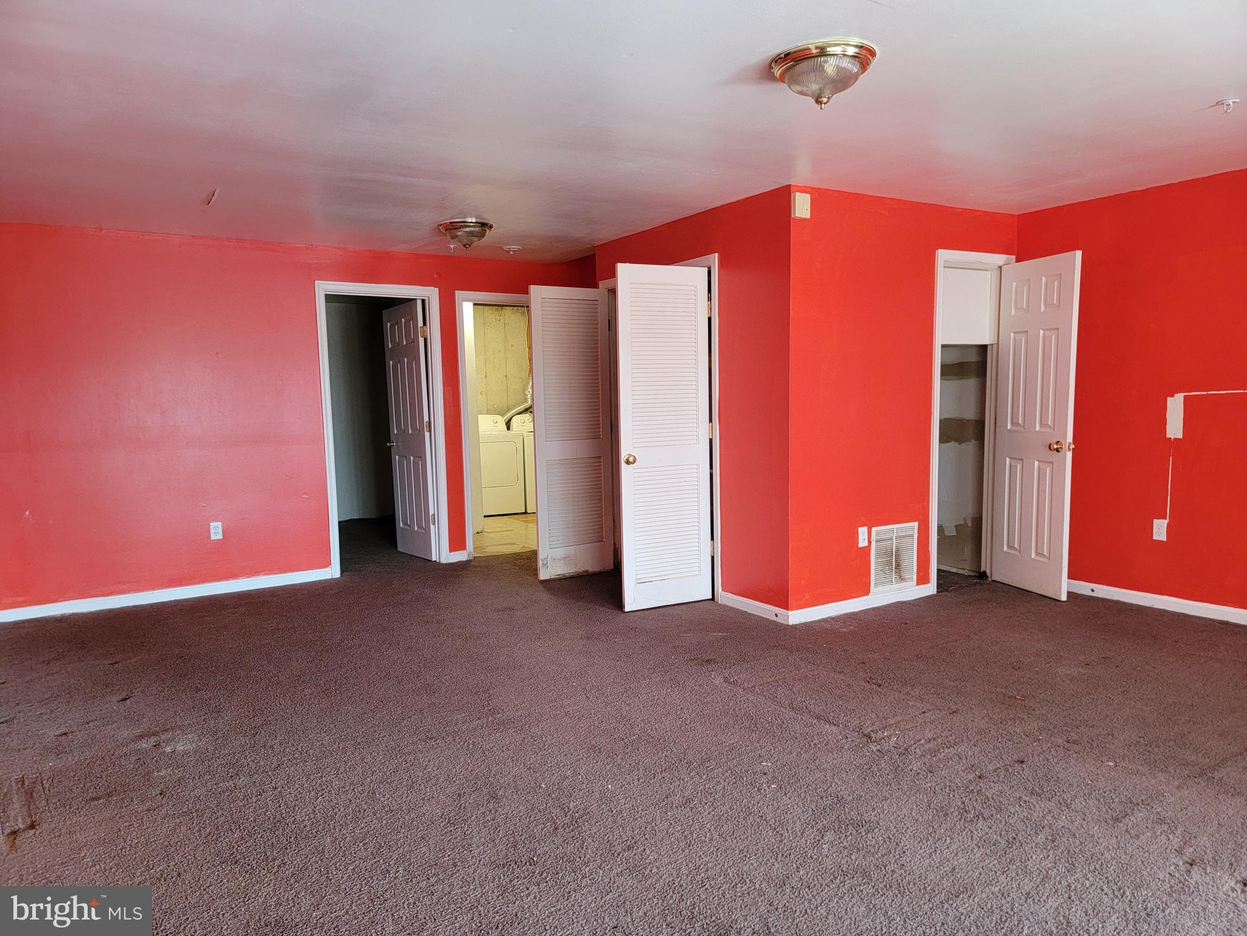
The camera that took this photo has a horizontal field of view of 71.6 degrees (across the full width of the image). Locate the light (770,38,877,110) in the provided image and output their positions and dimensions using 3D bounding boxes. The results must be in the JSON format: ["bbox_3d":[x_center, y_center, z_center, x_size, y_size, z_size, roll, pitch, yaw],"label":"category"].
[{"bbox_3d":[0.642,-1.239,2.781,0.334,0.170,0.334,-1,5,0],"label":"light"}]

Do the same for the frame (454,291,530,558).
[{"bbox_3d":[-0.922,-0.345,7.007,0.887,2.093,0.140,-5,6,-33],"label":"frame"}]

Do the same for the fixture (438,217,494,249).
[{"bbox_3d":[-0.968,-1.433,5.338,0.334,0.170,0.334,-1,5,0],"label":"fixture"}]

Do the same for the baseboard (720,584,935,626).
[{"bbox_3d":[1.250,0.768,5.335,1.199,0.081,0.653,-5,6,-33],"label":"baseboard"}]

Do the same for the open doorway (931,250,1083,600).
[{"bbox_3d":[2.351,-0.272,5.321,0.777,2.107,0.650,-5,6,-33],"label":"open doorway"}]

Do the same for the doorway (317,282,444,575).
[{"bbox_3d":[-1.785,-0.282,6.446,0.904,2.107,0.140,-5,6,-33],"label":"doorway"}]

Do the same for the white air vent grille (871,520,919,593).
[{"bbox_3d":[1.622,0.536,5.176,0.414,0.404,0.025,-5,6,-33],"label":"white air vent grille"}]

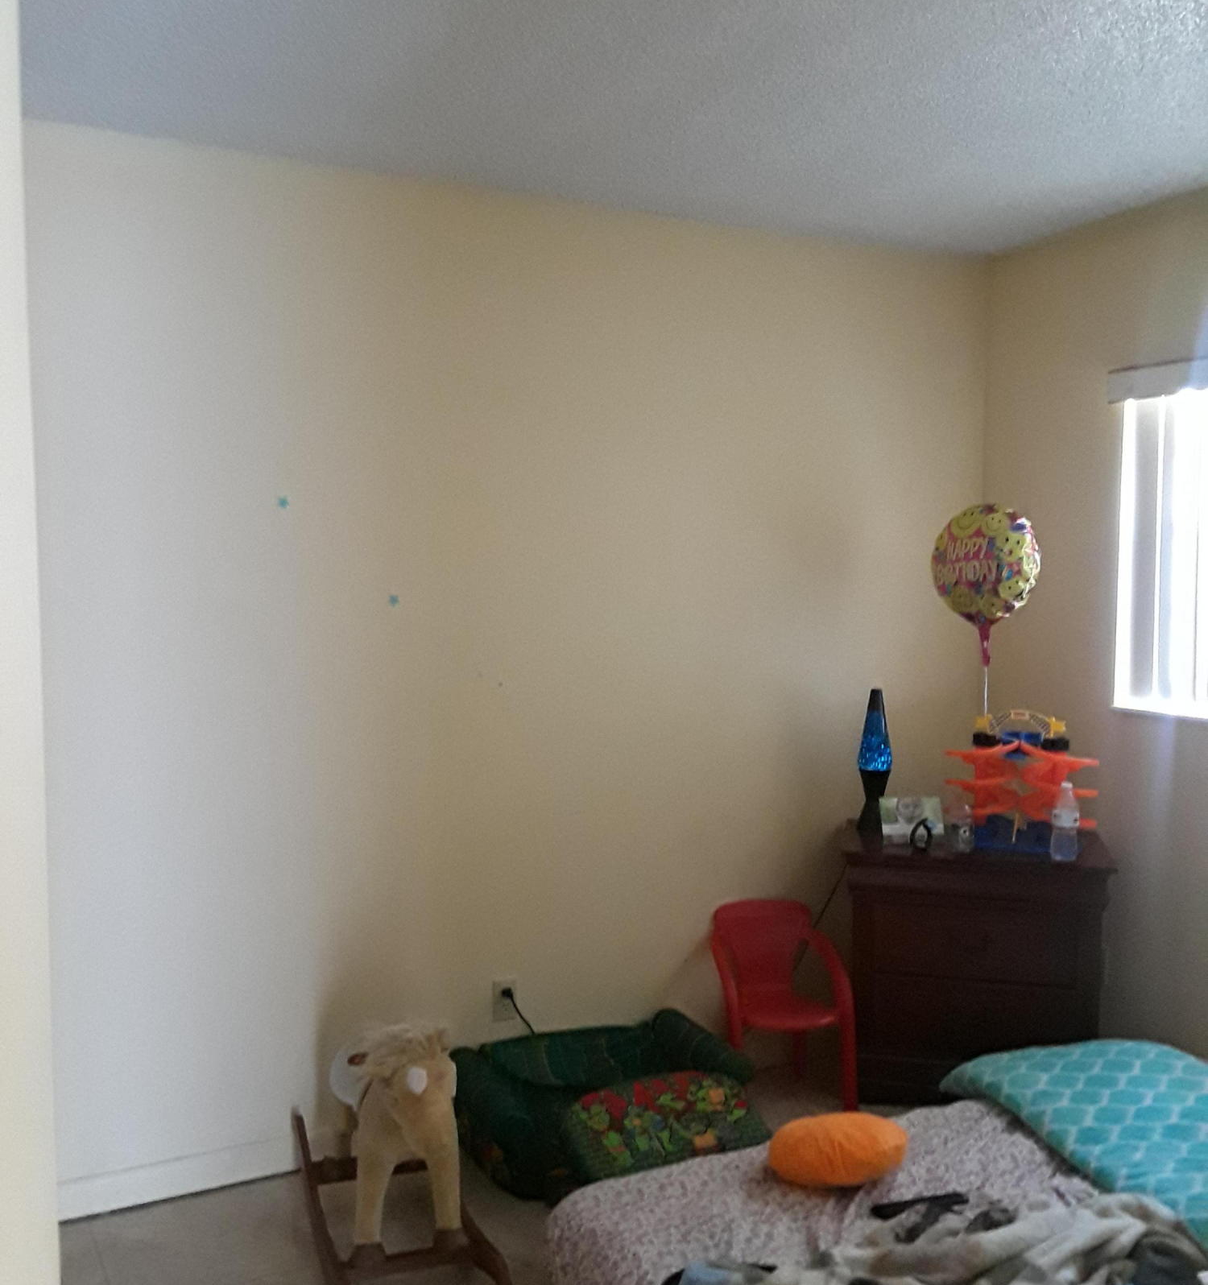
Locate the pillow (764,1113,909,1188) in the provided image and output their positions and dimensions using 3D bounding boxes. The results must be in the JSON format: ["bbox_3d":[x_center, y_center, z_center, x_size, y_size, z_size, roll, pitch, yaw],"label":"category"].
[{"bbox_3d":[0.488,1.062,2.725,0.290,0.125,0.260,0,3,10],"label":"pillow"}]

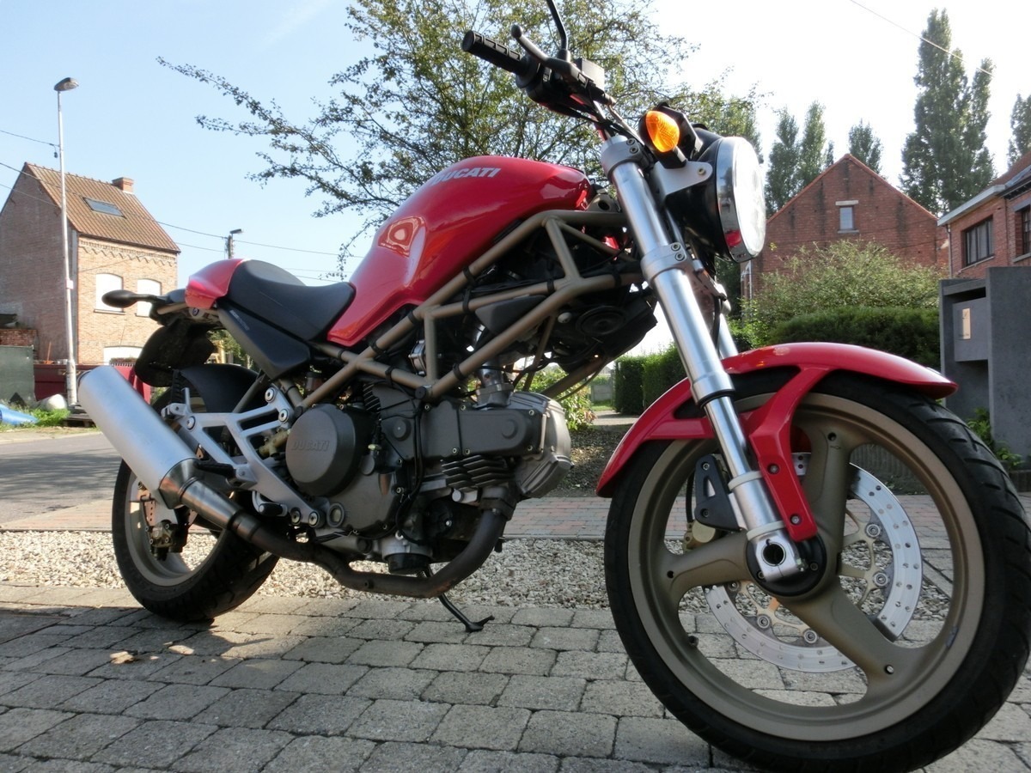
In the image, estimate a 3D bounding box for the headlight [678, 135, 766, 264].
[{"bbox_3d":[0.344,-0.320,1.254,0.160,0.212,0.212,-1,-17,34],"label":"headlight"}]

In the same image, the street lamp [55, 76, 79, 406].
[{"bbox_3d":[-9.380,-3.060,14.950,0.700,6.920,0.320,-2,-2,36],"label":"street lamp"}]

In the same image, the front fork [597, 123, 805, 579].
[{"bbox_3d":[0.328,-0.070,1.177,0.110,0.790,0.260,-26,-29,25],"label":"front fork"}]

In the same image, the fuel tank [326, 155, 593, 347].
[{"bbox_3d":[-0.099,-0.256,1.486,0.570,0.395,0.340,-2,-13,34],"label":"fuel tank"}]

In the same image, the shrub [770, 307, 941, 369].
[{"bbox_3d":[4.200,-0.150,8.500,2.300,1.560,1.100,-1,-1,12],"label":"shrub"}]

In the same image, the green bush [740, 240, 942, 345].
[{"bbox_3d":[4.862,-0.693,10.500,3.000,2.750,2.300,-1,-2,0],"label":"green bush"}]

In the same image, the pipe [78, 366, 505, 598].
[{"bbox_3d":[-0.532,0.164,1.466,1.100,0.420,0.300,-2,-13,34],"label":"pipe"}]

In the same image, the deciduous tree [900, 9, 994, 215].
[{"bbox_3d":[27.782,-11.662,46.000,5.800,25.300,5.800,0,-1,0],"label":"deciduous tree"}]

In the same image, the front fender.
[{"bbox_3d":[0.366,0.066,1.085,0.525,0.270,0.165,-2,-13,34],"label":"front fender"}]

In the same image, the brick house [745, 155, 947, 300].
[{"bbox_3d":[11.180,-3.099,25.929,6.200,8.050,7.000,-1,-1,12],"label":"brick house"}]

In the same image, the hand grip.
[{"bbox_3d":[-0.028,-0.531,1.145,0.037,0.037,0.130,-2,-1,45],"label":"hand grip"}]

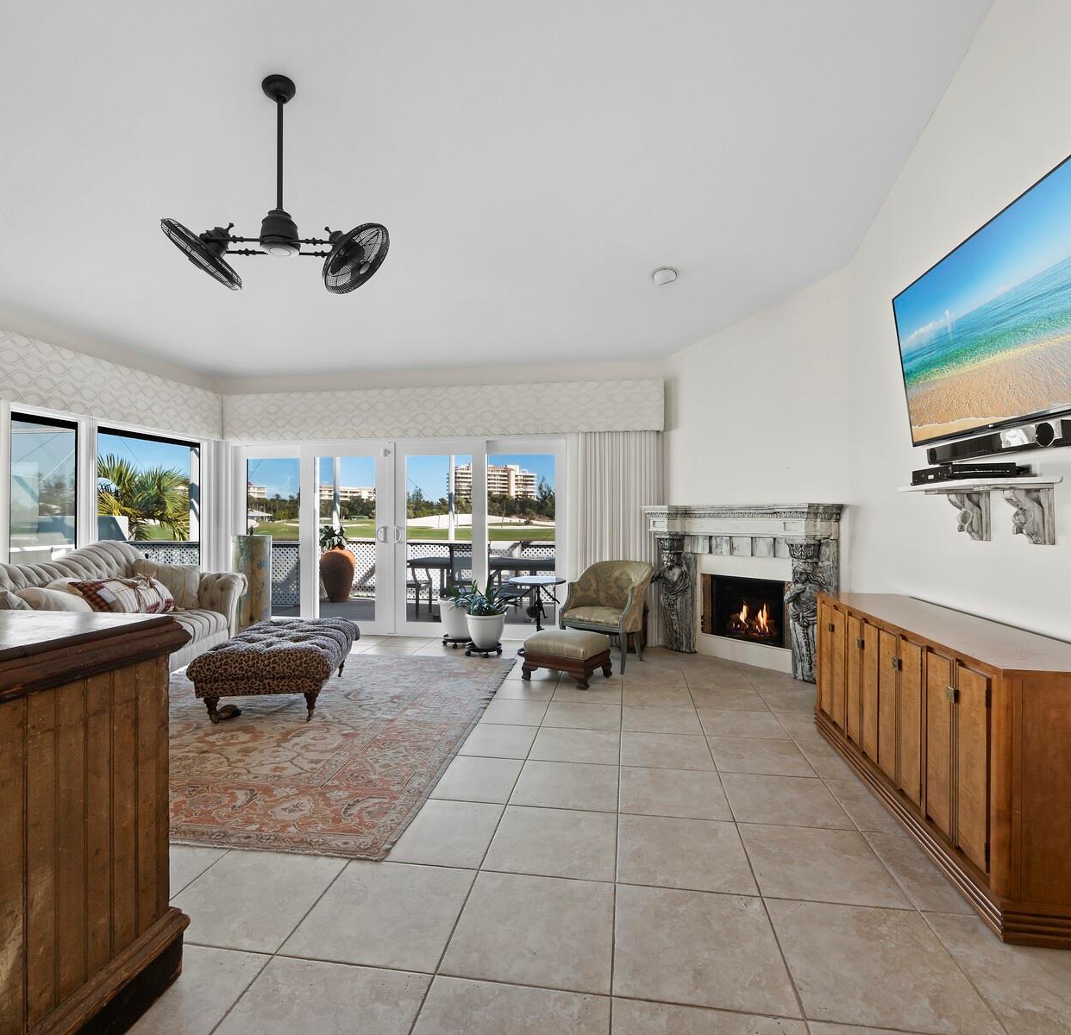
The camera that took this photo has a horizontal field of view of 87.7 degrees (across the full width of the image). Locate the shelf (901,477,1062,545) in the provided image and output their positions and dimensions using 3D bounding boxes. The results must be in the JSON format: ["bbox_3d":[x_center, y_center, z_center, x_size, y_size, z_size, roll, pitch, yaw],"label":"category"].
[{"bbox_3d":[1.809,-0.021,2.321,0.250,0.250,0.630,0,0,10],"label":"shelf"}]

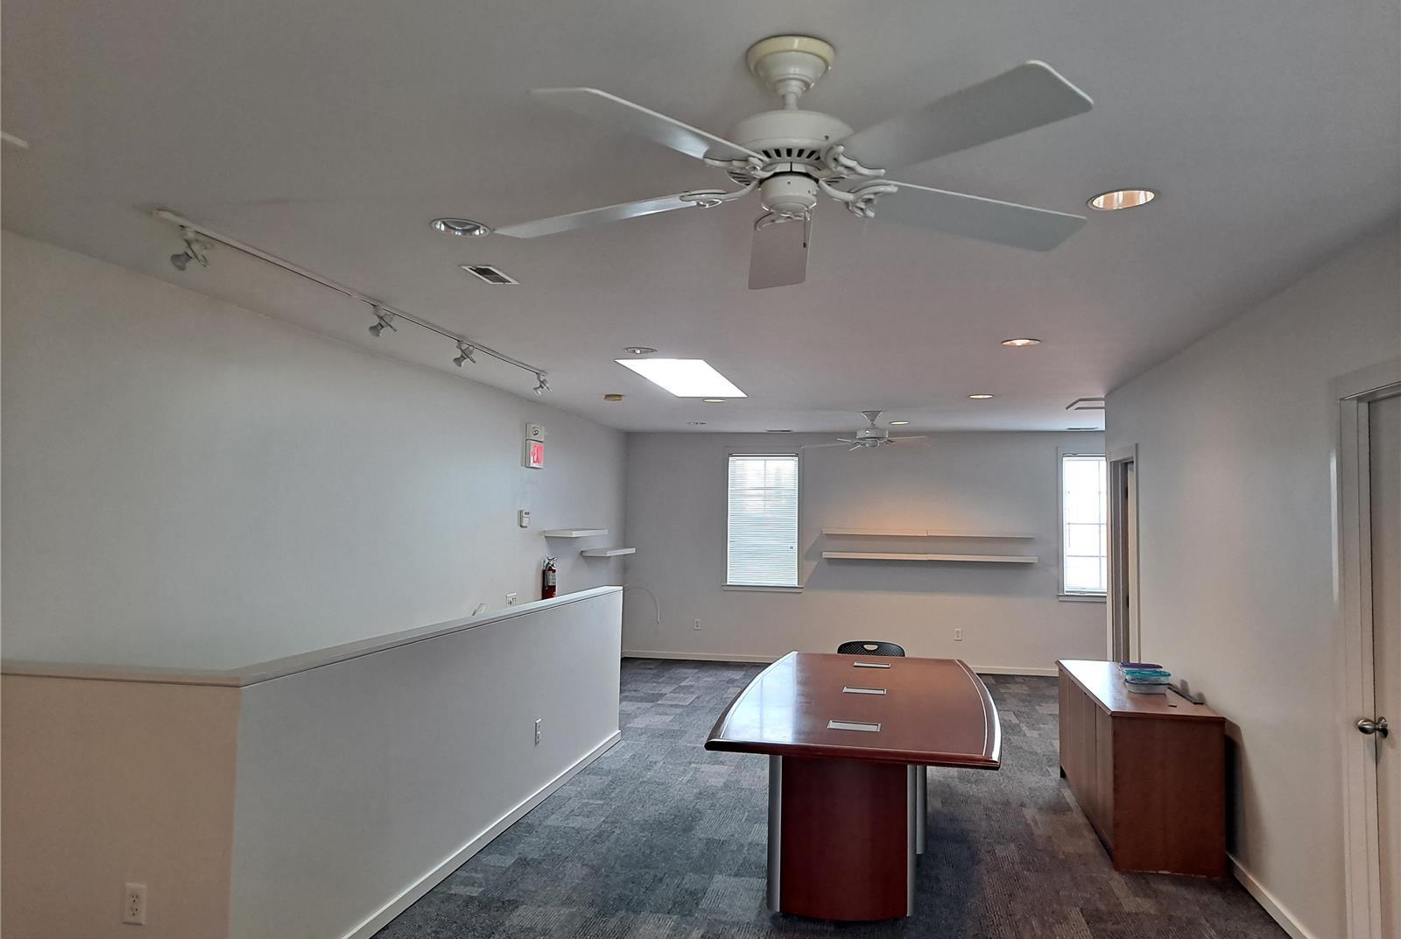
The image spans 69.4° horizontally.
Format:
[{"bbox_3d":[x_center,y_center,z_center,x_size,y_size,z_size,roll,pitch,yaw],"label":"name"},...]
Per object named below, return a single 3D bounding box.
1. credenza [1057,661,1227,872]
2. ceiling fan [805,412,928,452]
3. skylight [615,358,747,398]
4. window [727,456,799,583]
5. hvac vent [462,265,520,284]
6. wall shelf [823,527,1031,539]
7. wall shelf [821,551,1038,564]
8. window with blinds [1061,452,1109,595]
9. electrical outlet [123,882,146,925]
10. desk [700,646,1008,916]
[{"bbox_3d":[2.349,1.553,5.580,0.509,0.735,1.793,0,-3,11],"label":"credenza"},{"bbox_3d":[1.544,-0.350,9.059,1.310,0.330,1.290,0,-3,11],"label":"ceiling fan"},{"bbox_3d":[-0.079,-0.629,7.108,0.550,0.100,1.950,0,-3,11],"label":"skylight"},{"bbox_3d":[0.708,0.563,11.313,0.810,1.480,0.100,0,-3,11],"label":"window"},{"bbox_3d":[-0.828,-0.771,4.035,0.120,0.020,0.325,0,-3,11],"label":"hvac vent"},{"bbox_3d":[2.423,0.682,10.794,2.200,0.050,0.260,0,-3,11],"label":"wall shelf"},{"bbox_3d":[2.422,0.946,10.782,2.200,0.050,0.260,0,-3,11],"label":"wall shelf"},{"bbox_3d":[4.216,0.590,10.636,0.810,1.480,0.100,0,-3,11],"label":"window with blinds"},{"bbox_3d":[-1.724,1.326,3.080,0.071,0.116,0.010,0,-3,11],"label":"electrical outlet"},{"bbox_3d":[0.851,1.506,5.160,1.210,0.742,2.730,0,-3,12],"label":"desk"}]

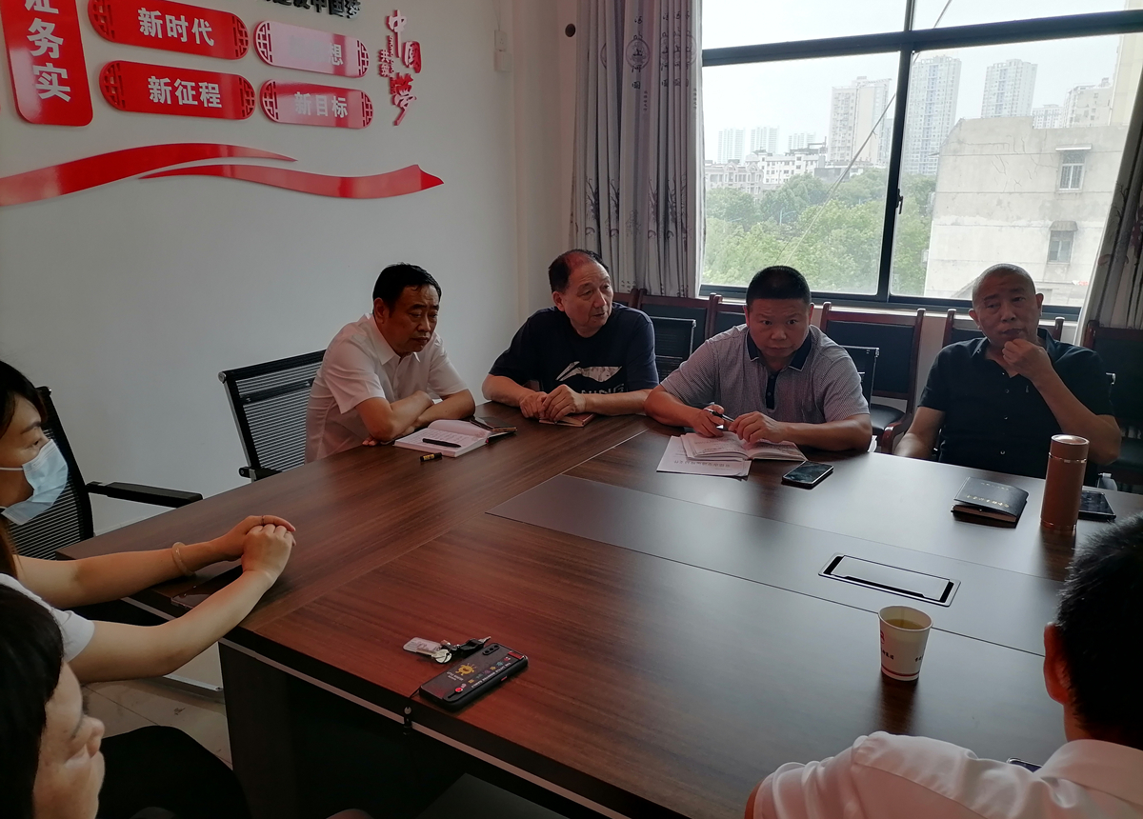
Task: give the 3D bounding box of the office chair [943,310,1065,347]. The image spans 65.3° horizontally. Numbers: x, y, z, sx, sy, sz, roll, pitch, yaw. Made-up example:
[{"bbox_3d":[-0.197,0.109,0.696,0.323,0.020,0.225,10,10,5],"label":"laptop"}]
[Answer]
[{"bbox_3d":[1.748,0.094,3.783,0.469,0.928,0.561,9,17,31],"label":"office chair"}]

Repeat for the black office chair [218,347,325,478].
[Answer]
[{"bbox_3d":[-0.675,0.333,2.829,0.602,0.949,0.571,8,16,29],"label":"black office chair"}]

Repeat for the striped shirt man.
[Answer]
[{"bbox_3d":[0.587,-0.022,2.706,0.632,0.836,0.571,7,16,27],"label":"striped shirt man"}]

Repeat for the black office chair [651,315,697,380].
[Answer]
[{"bbox_3d":[0.134,0.129,3.618,0.571,0.949,0.602,8,16,29],"label":"black office chair"}]

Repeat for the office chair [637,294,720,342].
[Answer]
[{"bbox_3d":[0.465,-0.161,4.824,0.459,0.928,0.561,9,17,30],"label":"office chair"}]

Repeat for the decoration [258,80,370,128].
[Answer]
[{"bbox_3d":[-1.192,-1.442,4.223,0.025,0.190,0.680,9,17,31],"label":"decoration"}]

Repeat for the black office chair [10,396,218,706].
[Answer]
[{"bbox_3d":[-1.257,0.485,2.239,0.602,0.949,0.571,5,15,20],"label":"black office chair"}]

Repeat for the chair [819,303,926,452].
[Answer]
[{"bbox_3d":[1.300,0.008,4.143,0.469,0.928,0.561,8,16,29],"label":"chair"}]

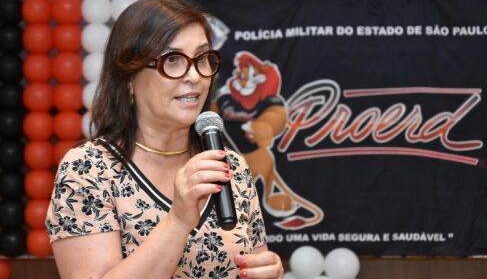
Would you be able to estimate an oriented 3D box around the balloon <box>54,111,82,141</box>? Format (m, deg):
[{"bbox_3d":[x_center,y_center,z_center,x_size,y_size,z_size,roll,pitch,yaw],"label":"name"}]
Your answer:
[{"bbox_3d":[-0.564,-0.043,4.050,0.094,0.094,0.097,-1,0,0],"label":"balloon"}]

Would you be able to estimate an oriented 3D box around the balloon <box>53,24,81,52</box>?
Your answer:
[{"bbox_3d":[-0.642,-0.371,4.600,0.107,0.107,0.107,0,2,0],"label":"balloon"}]

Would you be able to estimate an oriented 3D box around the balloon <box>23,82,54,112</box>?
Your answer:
[{"bbox_3d":[-0.910,-0.190,5.600,0.131,0.131,0.131,-1,2,0],"label":"balloon"}]

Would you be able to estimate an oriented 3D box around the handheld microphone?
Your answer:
[{"bbox_3d":[-0.046,0.052,2.250,0.052,0.230,0.052,-11,-25,0],"label":"handheld microphone"}]

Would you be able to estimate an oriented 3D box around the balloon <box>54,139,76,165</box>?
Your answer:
[{"bbox_3d":[-0.641,0.059,4.600,0.107,0.107,0.107,0,2,0],"label":"balloon"}]

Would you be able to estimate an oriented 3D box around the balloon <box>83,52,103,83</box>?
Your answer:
[{"bbox_3d":[-0.470,-0.229,4.050,0.094,0.094,0.097,-1,0,0],"label":"balloon"}]

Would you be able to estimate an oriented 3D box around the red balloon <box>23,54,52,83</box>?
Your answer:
[{"bbox_3d":[-0.750,-0.260,4.600,0.107,0.107,0.107,0,2,0],"label":"red balloon"}]

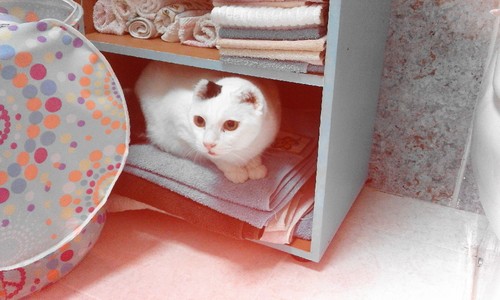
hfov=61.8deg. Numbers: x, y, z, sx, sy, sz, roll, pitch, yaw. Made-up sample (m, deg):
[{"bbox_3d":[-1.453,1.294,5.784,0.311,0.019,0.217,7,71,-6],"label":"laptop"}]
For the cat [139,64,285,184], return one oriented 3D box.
[{"bbox_3d":[-0.073,-0.076,0.803,0.181,0.181,0.317,-15,31,-25],"label":"cat"}]

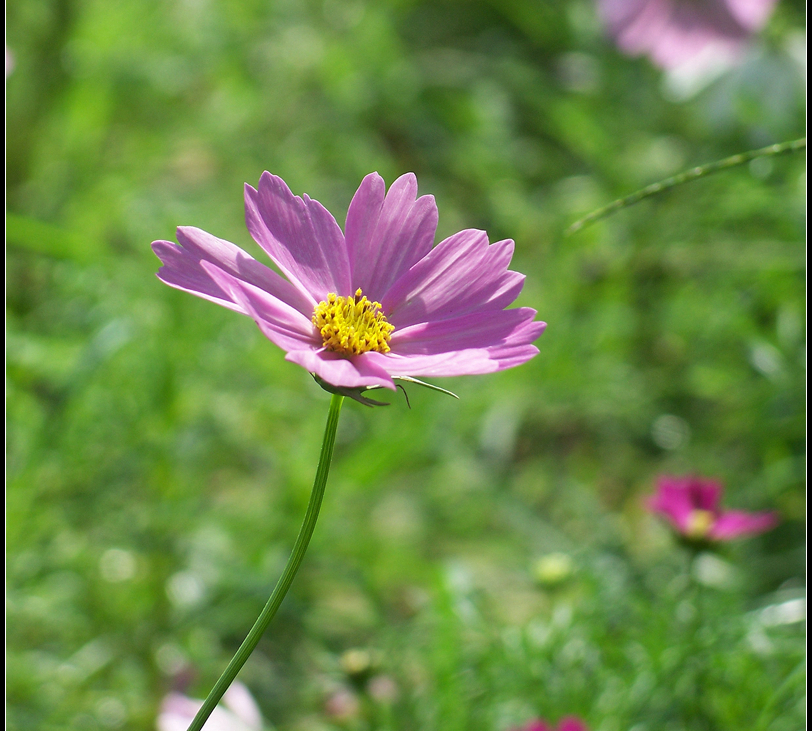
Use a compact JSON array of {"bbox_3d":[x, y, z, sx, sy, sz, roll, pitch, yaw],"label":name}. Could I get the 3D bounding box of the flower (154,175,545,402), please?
[{"bbox_3d":[-0.012,-0.007,1.100,0.075,0.026,0.072,10,32,0],"label":"flower"}]

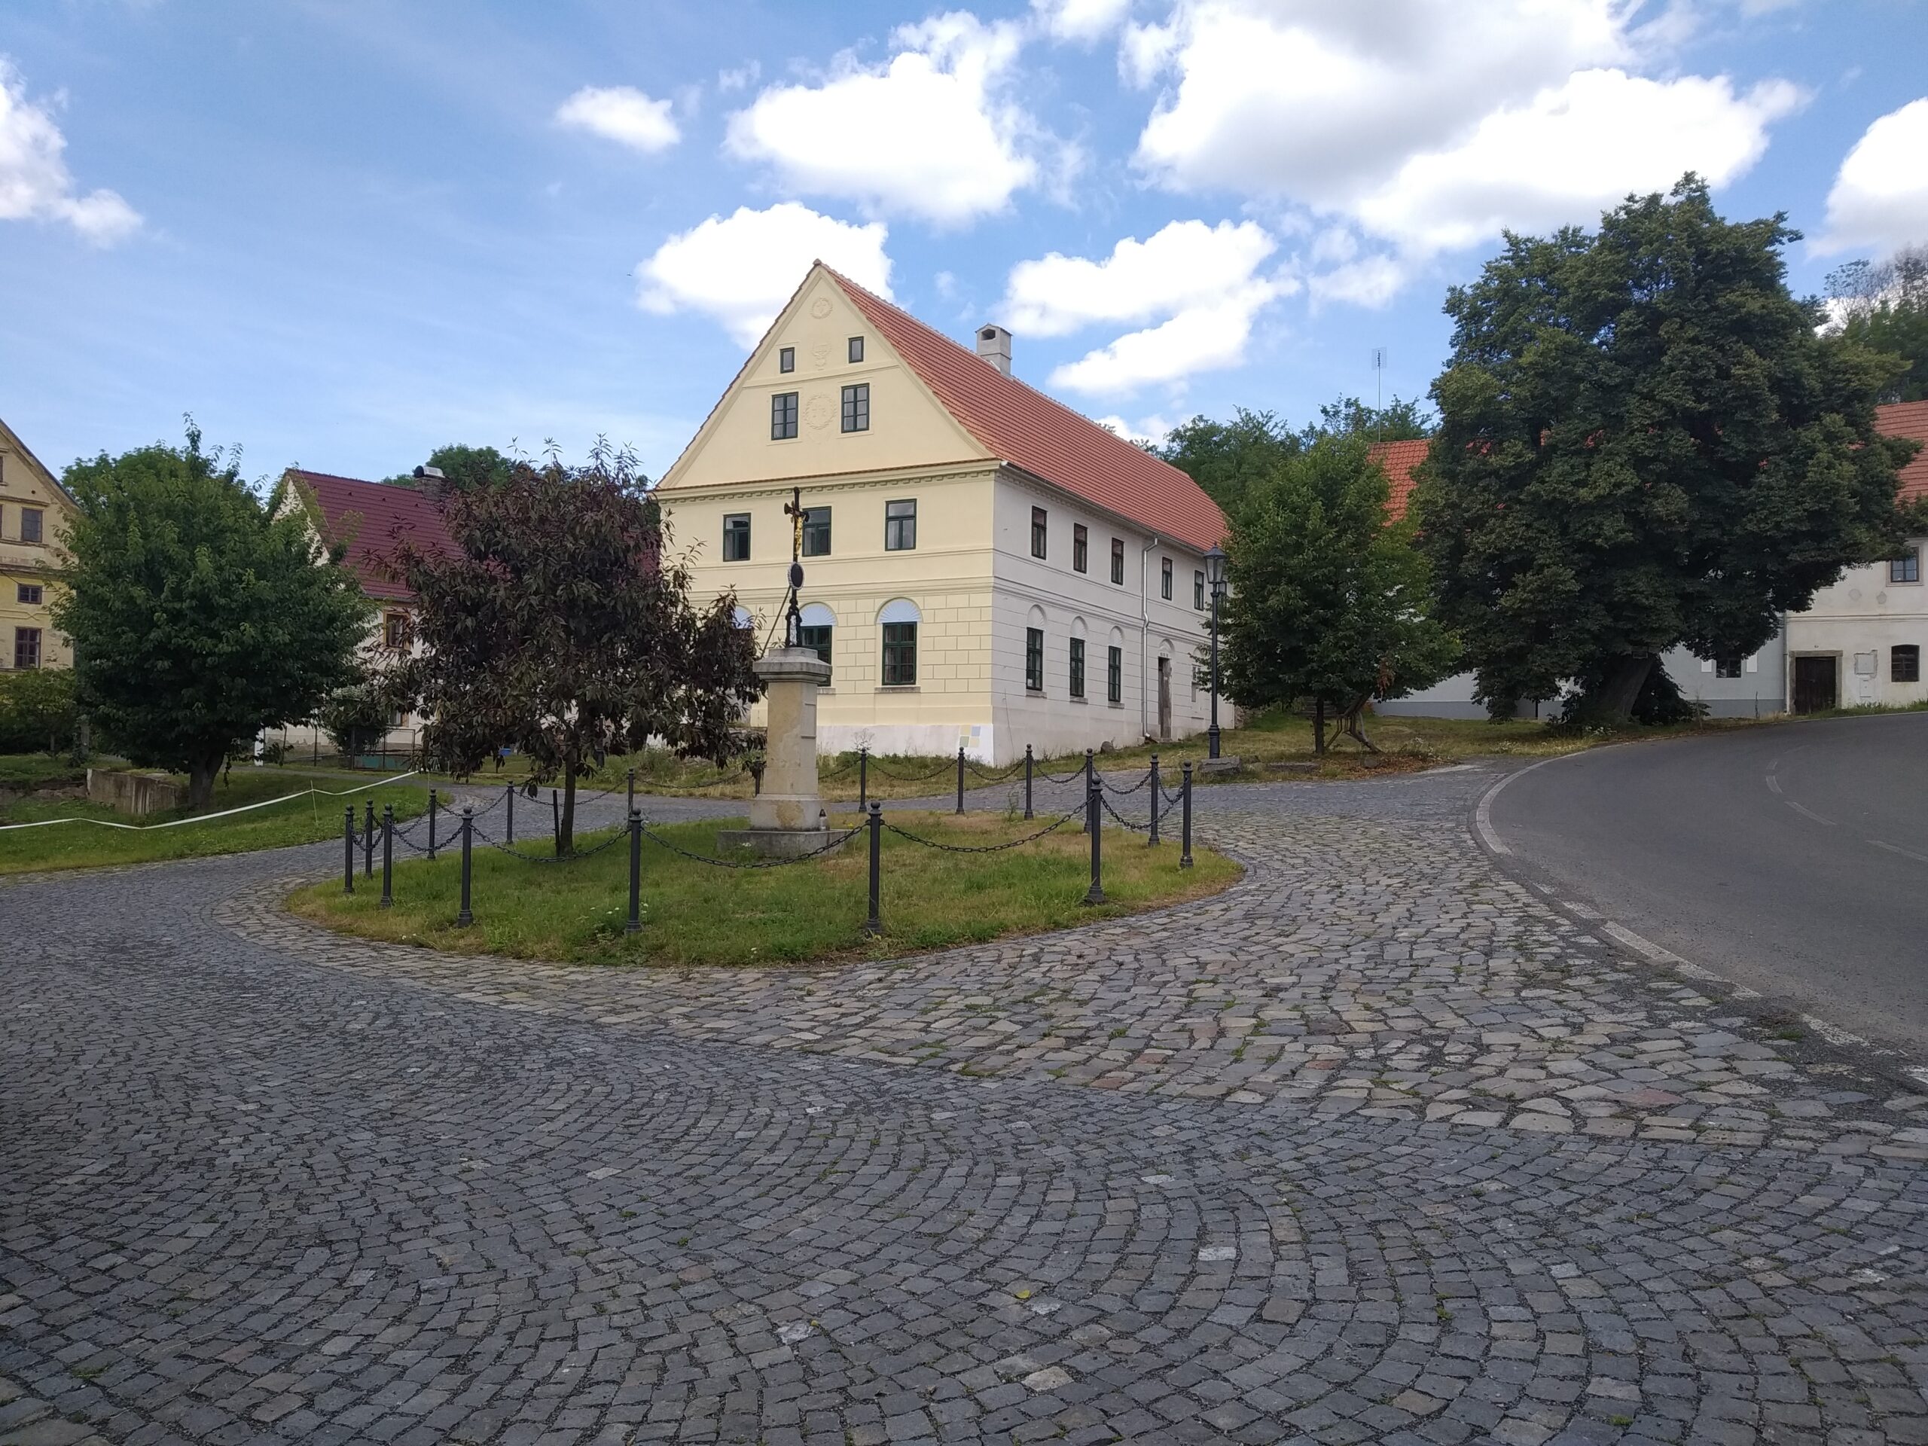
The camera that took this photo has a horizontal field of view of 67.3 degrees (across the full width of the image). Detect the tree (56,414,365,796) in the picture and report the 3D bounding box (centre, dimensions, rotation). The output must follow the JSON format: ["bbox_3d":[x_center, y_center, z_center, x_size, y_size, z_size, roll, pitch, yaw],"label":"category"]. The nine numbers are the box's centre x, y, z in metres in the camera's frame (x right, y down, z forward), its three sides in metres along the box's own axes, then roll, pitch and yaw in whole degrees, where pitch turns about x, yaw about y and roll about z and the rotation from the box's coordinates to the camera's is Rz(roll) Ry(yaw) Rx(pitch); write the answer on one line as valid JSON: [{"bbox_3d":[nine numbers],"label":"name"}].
[{"bbox_3d":[-18.666,-2.659,36.000,7.864,9.474,7.549,0,-2,0],"label":"tree"}]

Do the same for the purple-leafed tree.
[{"bbox_3d":[-5.094,-0.978,18.800,4.889,5.338,4.644,0,-2,0],"label":"purple-leafed tree"}]

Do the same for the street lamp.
[{"bbox_3d":[5.350,-1.522,30.800,0.480,4.629,0.480,0,-2,0],"label":"street lamp"}]

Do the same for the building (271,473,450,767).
[{"bbox_3d":[-21.008,-4.188,62.722,11.400,11.250,16.400,-1,-2,40],"label":"building"}]

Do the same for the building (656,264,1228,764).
[{"bbox_3d":[2.850,-5.251,51.314,10.400,13.800,30.400,0,-2,26],"label":"building"}]

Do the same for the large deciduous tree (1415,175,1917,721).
[{"bbox_3d":[19.631,-7.688,40.500,14.028,15.250,13.327,0,-2,0],"label":"large deciduous tree"}]

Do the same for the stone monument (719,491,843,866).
[{"bbox_3d":[-2.074,-0.611,16.785,1.270,4.250,1.100,0,-2,16],"label":"stone monument"}]

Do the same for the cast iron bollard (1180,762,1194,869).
[{"bbox_3d":[2.034,0.843,13.223,0.140,0.960,0.140,0,-2,0],"label":"cast iron bollard"}]

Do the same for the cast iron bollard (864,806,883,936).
[{"bbox_3d":[-0.647,1.063,10.528,0.145,0.960,0.145,0,-2,0],"label":"cast iron bollard"}]

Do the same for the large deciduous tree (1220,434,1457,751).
[{"bbox_3d":[8.375,-2.915,32.400,5.257,7.077,4.994,0,-2,0],"label":"large deciduous tree"}]

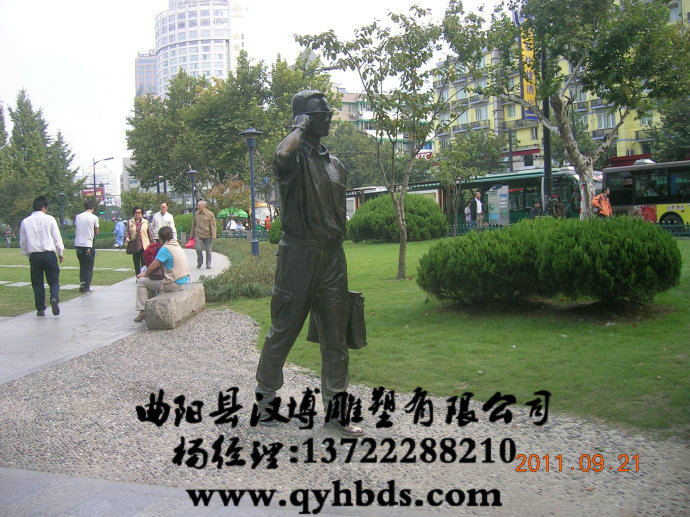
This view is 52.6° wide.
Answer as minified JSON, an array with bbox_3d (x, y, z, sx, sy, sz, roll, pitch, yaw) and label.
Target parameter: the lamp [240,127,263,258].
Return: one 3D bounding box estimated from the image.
[{"bbox_3d":[-2.653,-1.864,20.000,0.660,3.750,0.660,-2,4,0],"label":"lamp"}]

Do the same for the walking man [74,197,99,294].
[{"bbox_3d":[-4.833,-0.215,12.940,0.500,1.715,0.380,-1,4,12],"label":"walking man"}]

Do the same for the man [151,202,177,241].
[{"bbox_3d":[-4.468,-0.542,17.364,0.580,1.700,0.420,-2,4,-5],"label":"man"}]

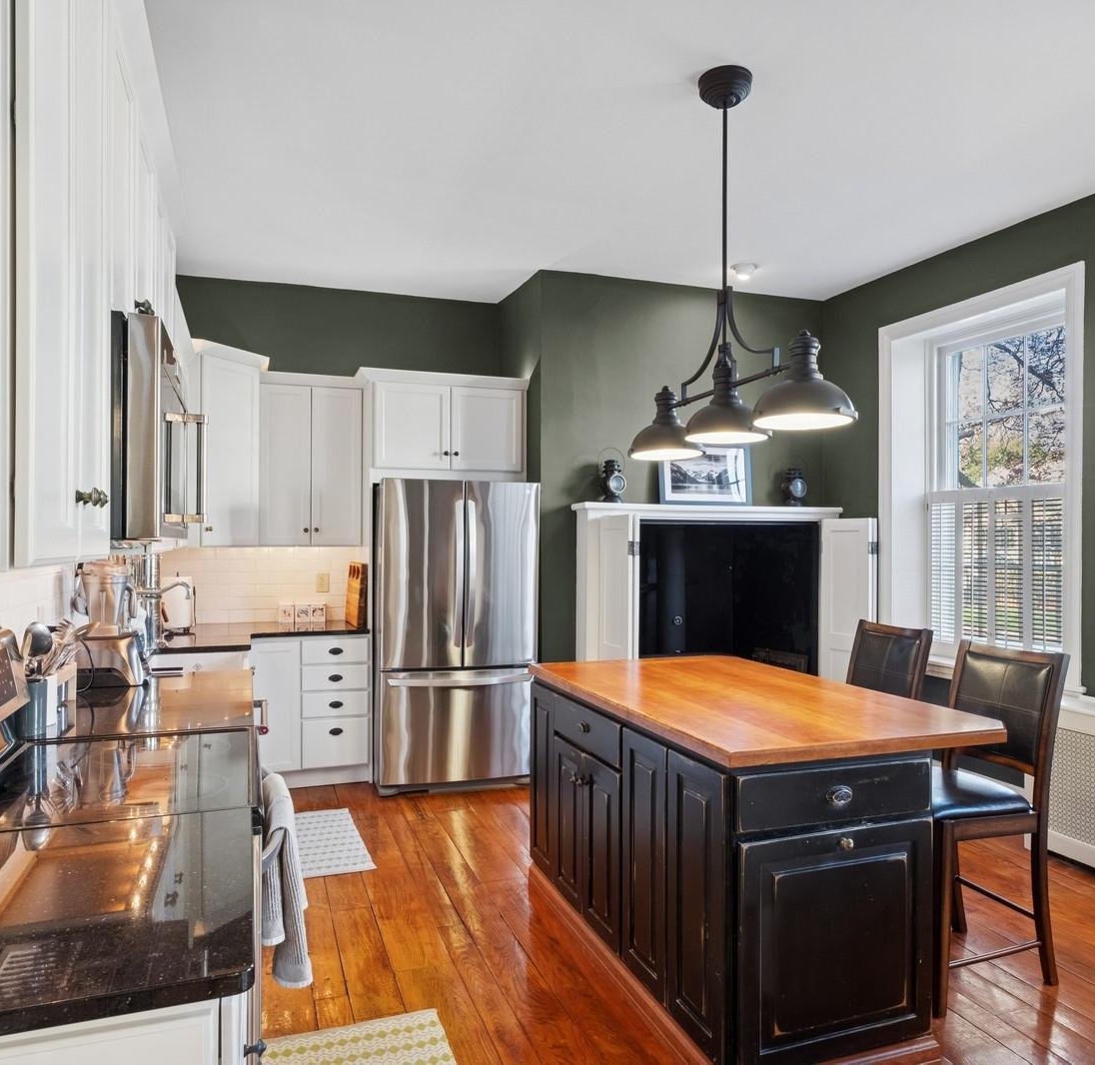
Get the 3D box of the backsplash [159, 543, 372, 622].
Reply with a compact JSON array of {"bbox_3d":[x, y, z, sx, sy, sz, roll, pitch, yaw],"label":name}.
[{"bbox_3d":[-1.756,0.324,4.946,1.200,0.485,0.020,0,0,-18],"label":"backsplash"}]

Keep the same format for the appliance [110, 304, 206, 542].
[{"bbox_3d":[-1.073,-0.200,1.838,0.490,0.435,0.765,0,0,-20],"label":"appliance"}]

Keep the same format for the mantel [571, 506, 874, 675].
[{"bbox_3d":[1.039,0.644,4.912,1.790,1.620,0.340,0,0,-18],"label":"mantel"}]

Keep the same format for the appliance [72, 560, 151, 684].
[{"bbox_3d":[-1.607,0.326,2.944,0.220,0.455,0.220,0,0,-20],"label":"appliance"}]

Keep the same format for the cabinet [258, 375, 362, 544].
[{"bbox_3d":[-1.450,-0.426,4.877,0.590,1.010,0.340,0,0,-18],"label":"cabinet"}]

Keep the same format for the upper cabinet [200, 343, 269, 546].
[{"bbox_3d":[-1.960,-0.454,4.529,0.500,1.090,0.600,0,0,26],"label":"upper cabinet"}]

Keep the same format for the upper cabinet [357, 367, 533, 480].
[{"bbox_3d":[-0.684,-0.623,5.029,1.000,0.630,0.590,0,0,-18],"label":"upper cabinet"}]

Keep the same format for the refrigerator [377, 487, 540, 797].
[{"bbox_3d":[-0.593,0.578,4.884,0.910,1.745,0.820,0,0,-18],"label":"refrigerator"}]

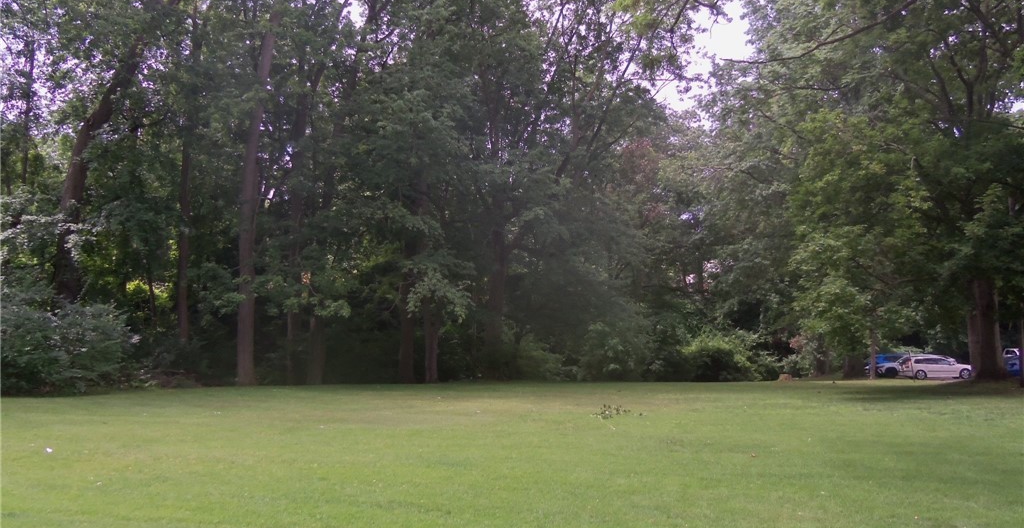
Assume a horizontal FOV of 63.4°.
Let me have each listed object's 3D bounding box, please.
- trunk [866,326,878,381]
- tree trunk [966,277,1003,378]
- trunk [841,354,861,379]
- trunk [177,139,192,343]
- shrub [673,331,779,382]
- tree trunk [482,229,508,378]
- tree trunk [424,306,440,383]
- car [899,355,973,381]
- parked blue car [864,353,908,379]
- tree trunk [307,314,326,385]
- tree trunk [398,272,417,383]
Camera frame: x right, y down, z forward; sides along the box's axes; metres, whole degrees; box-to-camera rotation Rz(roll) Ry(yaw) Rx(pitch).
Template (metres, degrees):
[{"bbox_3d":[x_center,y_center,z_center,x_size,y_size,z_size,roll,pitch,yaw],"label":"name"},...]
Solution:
[{"bbox_3d":[21.561,5.325,49.470,0.420,3.184,0.420,4,-6,0],"label":"trunk"},{"bbox_3d":[26.247,3.549,45.817,1.650,5.749,1.650,4,-6,0],"label":"tree trunk"},{"bbox_3d":[20.875,6.335,51.081,1.100,1.501,1.100,3,-6,0],"label":"trunk"},{"bbox_3d":[-18.299,-0.764,46.280,0.600,12.788,0.600,-2,-6,0],"label":"trunk"},{"bbox_3d":[12.321,5.284,47.957,5.700,2.850,3.400,0,-6,0],"label":"shrub"},{"bbox_3d":[-0.953,2.274,47.977,1.050,8.762,1.050,3,-6,0],"label":"tree trunk"},{"bbox_3d":[-4.306,4.282,44.727,0.750,4.193,0.750,-1,-6,0],"label":"tree trunk"},{"bbox_3d":[25.739,6.294,50.479,4.550,1.470,1.790,0,-6,0],"label":"car"},{"bbox_3d":[25.094,6.638,54.285,4.500,1.620,1.850,0,-6,0],"label":"parked blue car"},{"bbox_3d":[-10.076,4.399,42.691,0.800,3.591,0.800,2,-6,0],"label":"tree trunk"},{"bbox_3d":[-5.654,3.428,44.818,0.820,5.965,0.820,-1,-6,0],"label":"tree trunk"}]

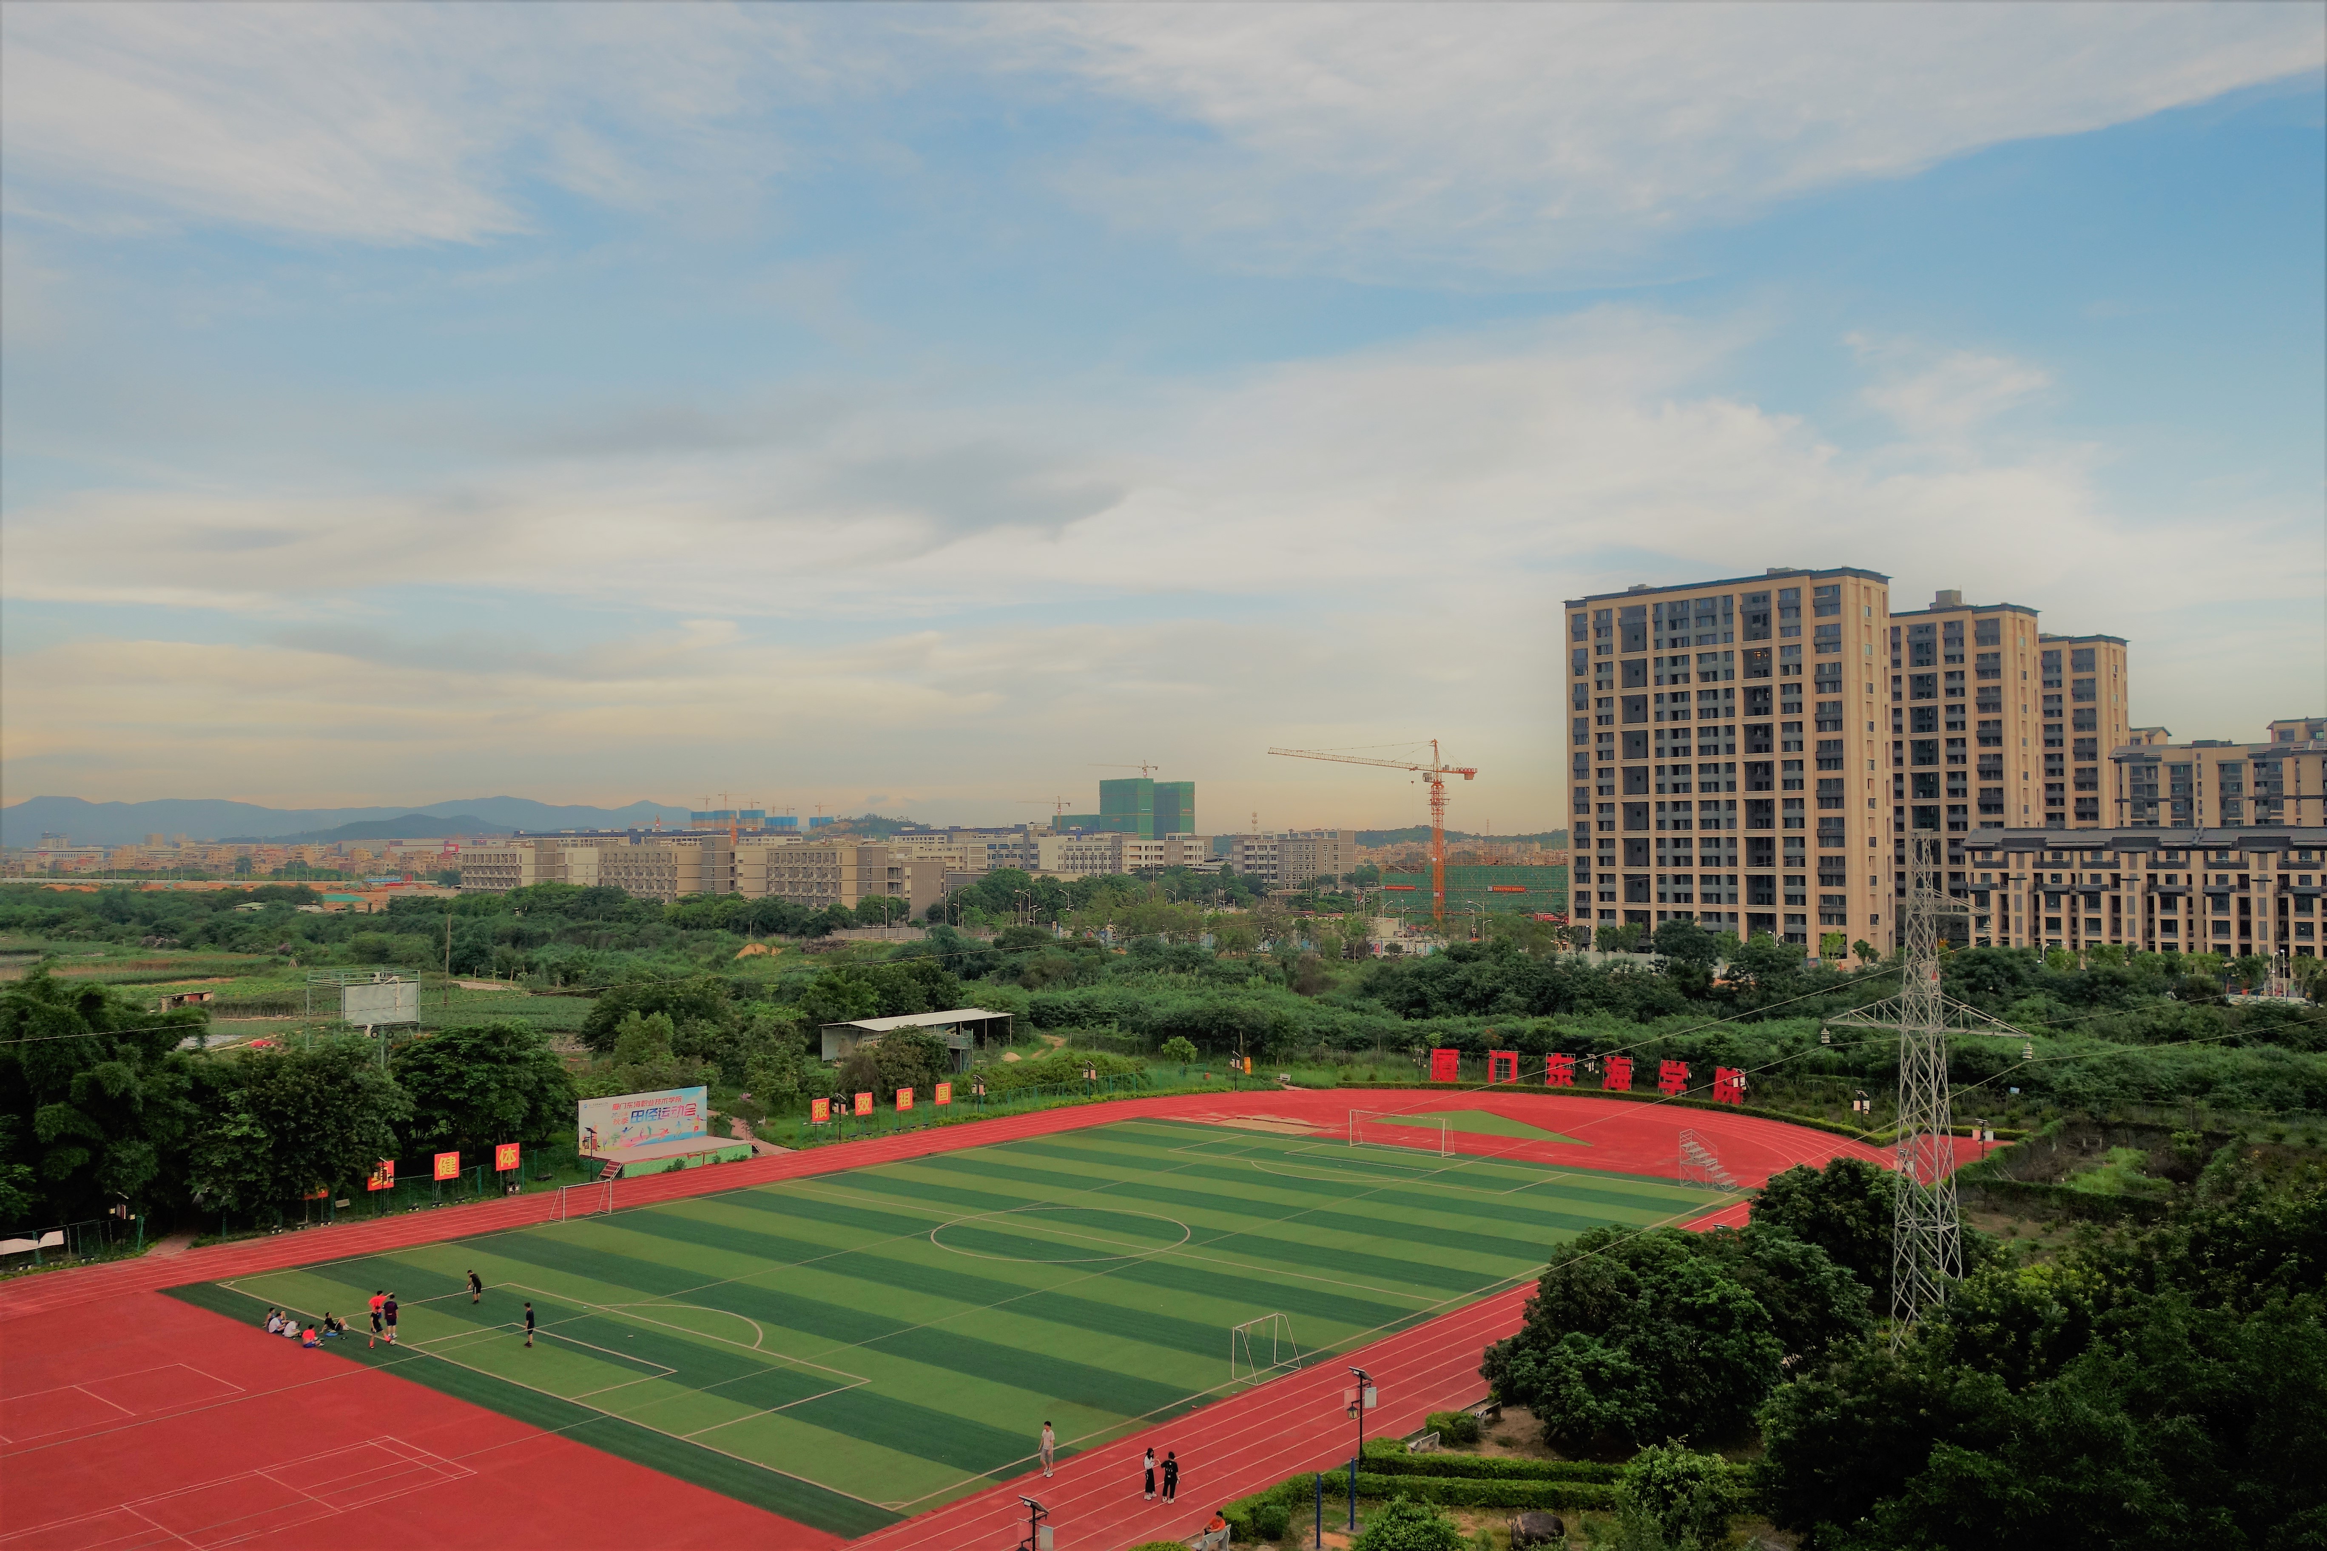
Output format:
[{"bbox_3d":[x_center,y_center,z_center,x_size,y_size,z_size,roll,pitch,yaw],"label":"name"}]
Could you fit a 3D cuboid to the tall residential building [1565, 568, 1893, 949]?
[{"bbox_3d":[93.145,0.166,303.366,16.000,61.500,50.600,2,-4,-42],"label":"tall residential building"}]

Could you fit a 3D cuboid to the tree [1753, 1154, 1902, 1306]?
[{"bbox_3d":[29.149,20.263,79.164,7.400,7.200,7.200,-1,-3,20],"label":"tree"}]

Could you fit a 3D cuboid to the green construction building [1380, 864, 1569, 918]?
[{"bbox_3d":[85.969,31.039,472.349,19.000,15.300,66.000,2,-3,-38],"label":"green construction building"}]

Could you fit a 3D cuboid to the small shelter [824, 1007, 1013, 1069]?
[{"bbox_3d":[-25.208,27.006,189.096,9.200,4.200,20.500,-2,-3,38],"label":"small shelter"}]

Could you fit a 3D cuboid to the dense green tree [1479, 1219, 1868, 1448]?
[{"bbox_3d":[18.310,19.690,65.664,12.900,7.200,11.000,-1,-3,16],"label":"dense green tree"}]

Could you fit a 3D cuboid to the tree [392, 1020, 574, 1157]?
[{"bbox_3d":[-42.416,20.706,113.228,11.500,10.000,10.500,1,-3,-22],"label":"tree"}]

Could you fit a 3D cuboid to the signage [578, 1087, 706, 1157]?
[{"bbox_3d":[-35.331,23.517,123.544,0.300,3.550,10.200,-2,-3,40],"label":"signage"}]

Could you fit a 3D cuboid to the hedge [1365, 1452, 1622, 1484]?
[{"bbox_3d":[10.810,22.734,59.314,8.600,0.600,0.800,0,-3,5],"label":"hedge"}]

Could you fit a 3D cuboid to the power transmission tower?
[{"bbox_3d":[27.332,12.616,64.984,2.200,21.200,7.300,2,-3,-37],"label":"power transmission tower"}]

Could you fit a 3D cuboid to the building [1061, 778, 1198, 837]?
[{"bbox_3d":[-25.159,41.767,1331.803,45.000,79.000,98.000,2,-3,-37],"label":"building"}]

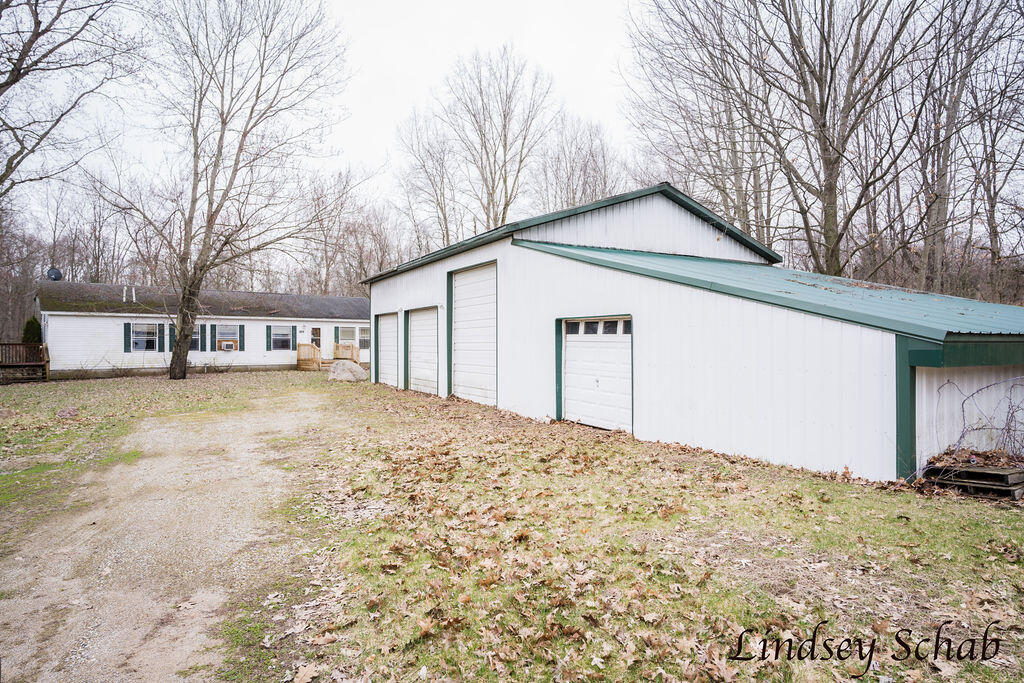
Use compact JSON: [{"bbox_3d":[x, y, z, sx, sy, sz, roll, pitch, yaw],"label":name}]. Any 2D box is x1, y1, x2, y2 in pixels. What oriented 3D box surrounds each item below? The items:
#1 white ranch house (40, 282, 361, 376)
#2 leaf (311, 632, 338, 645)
[{"bbox_3d":[-16.700,-0.650,33.600,17.300,4.700,8.400,0,0,-40],"label":"white ranch house"},{"bbox_3d":[-0.957,1.520,2.910,0.135,0.028,0.075,0,0,-12],"label":"leaf"}]

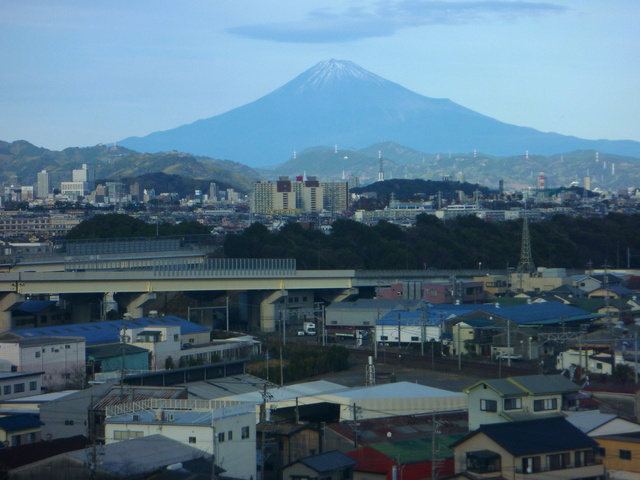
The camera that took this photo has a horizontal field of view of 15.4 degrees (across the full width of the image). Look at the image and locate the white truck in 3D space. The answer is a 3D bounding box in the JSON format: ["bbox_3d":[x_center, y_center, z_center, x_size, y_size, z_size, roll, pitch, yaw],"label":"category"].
[{"bbox_3d":[-2.060,19.470,518.370,2.000,2.900,5.200,-1,1,-12],"label":"white truck"}]

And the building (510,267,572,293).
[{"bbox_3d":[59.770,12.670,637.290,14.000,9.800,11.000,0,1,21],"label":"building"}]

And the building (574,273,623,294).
[{"bbox_3d":[73.730,13.960,625.320,8.200,8.200,10.000,0,1,37],"label":"building"}]

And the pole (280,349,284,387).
[{"bbox_3d":[-5.380,19.480,340.350,0.300,7.800,0.300,-1,1,6],"label":"pole"}]

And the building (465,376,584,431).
[{"bbox_3d":[23.780,20.030,273.860,11.200,7.800,7.800,-1,1,-32],"label":"building"}]

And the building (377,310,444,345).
[{"bbox_3d":[18.820,18.010,481.350,13.500,6.600,9.200,0,1,27],"label":"building"}]

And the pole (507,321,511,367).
[{"bbox_3d":[33.030,18.160,415.350,0.350,8.100,0.350,-1,1,6],"label":"pole"}]

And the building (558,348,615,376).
[{"bbox_3d":[44.470,20.130,394.380,8.300,4.000,5.200,0,1,35],"label":"building"}]

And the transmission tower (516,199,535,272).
[{"bbox_3d":[55.590,-0.790,640.080,4.100,20.800,4.100,0,1,20],"label":"transmission tower"}]

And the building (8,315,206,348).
[{"bbox_3d":[-39.440,18.760,416.340,17.500,8.400,53.000,0,1,26],"label":"building"}]

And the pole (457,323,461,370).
[{"bbox_3d":[23.900,18.370,408.350,0.350,8.300,0.350,-1,1,6],"label":"pole"}]

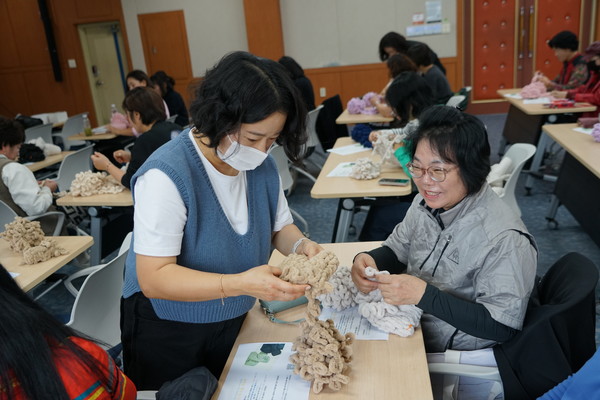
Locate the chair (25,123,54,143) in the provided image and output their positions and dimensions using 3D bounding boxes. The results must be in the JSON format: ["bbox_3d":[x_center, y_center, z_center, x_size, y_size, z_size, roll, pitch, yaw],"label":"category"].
[{"bbox_3d":[-3.204,-0.447,6.328,0.560,0.810,0.520,4,20,25],"label":"chair"}]

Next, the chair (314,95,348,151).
[{"bbox_3d":[0.163,-0.612,5.618,0.560,0.830,0.550,-2,17,10],"label":"chair"}]

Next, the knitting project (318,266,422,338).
[{"bbox_3d":[0.186,0.249,1.415,0.260,0.120,0.220,-2,17,10],"label":"knitting project"}]

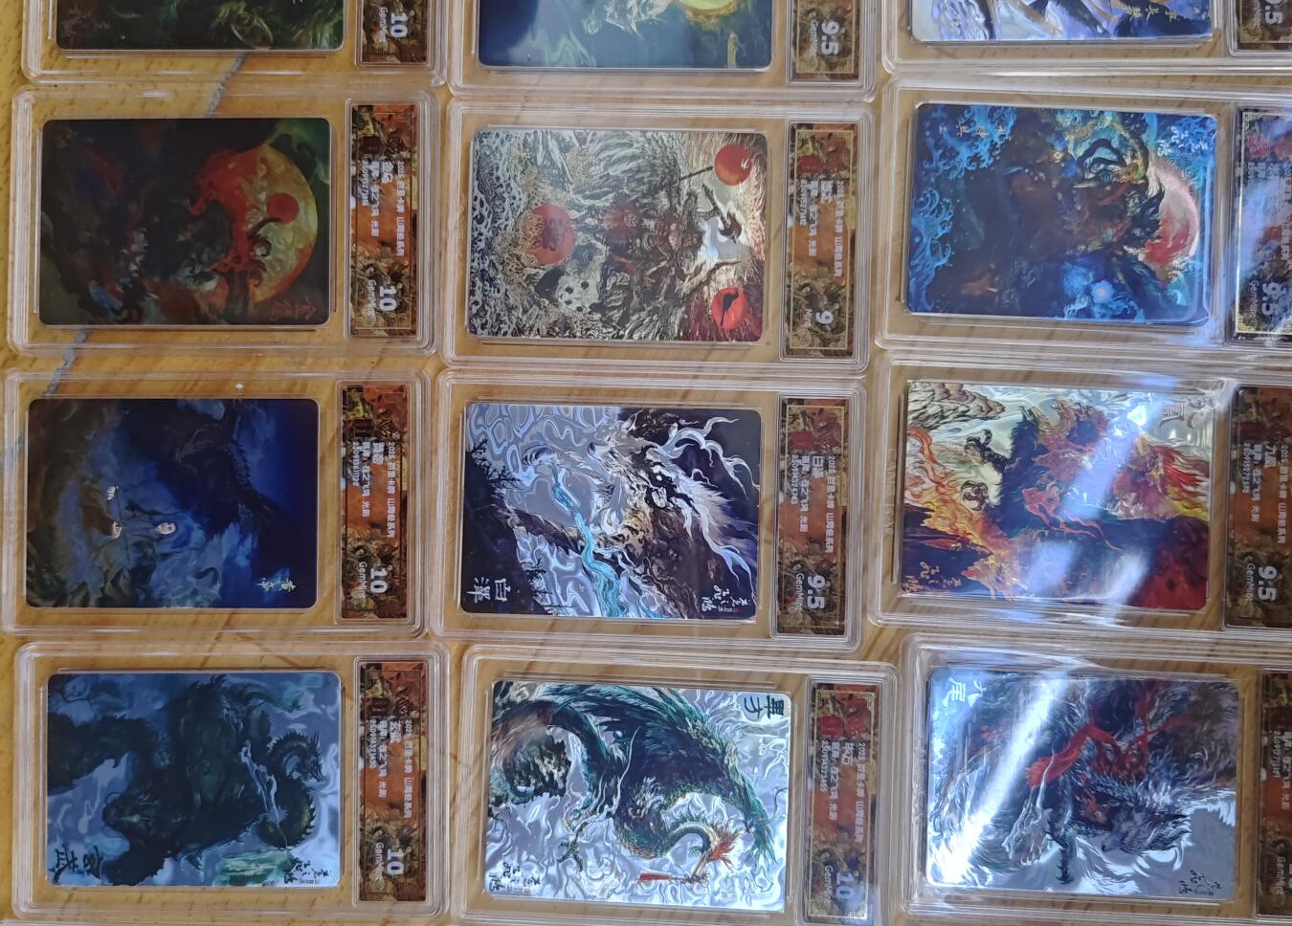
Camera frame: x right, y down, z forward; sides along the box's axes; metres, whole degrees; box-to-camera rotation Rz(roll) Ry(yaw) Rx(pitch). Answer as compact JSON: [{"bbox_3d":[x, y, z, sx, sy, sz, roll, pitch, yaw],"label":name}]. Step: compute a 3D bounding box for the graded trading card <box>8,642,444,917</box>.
[{"bbox_3d":[-0.124,0.094,0.341,0.128,0.006,0.080,0,88,2],"label":"graded trading card"}]

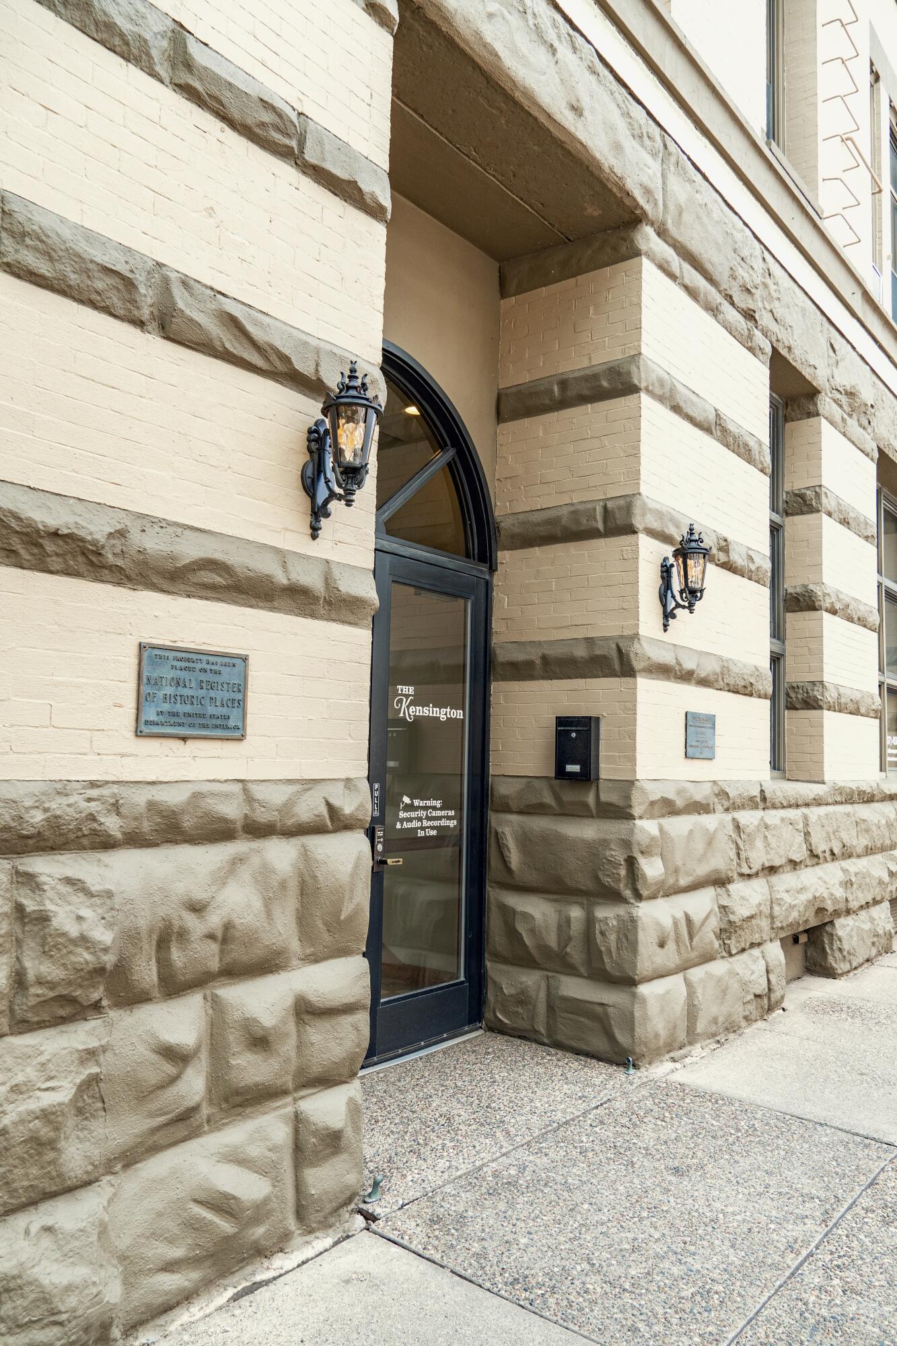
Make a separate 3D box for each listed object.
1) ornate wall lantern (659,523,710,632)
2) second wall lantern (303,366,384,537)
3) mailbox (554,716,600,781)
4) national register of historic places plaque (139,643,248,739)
[{"bbox_3d":[1.250,-0.499,5.299,0.272,0.566,0.203,-2,-6,38],"label":"ornate wall lantern"},{"bbox_3d":[-0.340,-0.720,3.246,0.272,0.566,0.203,-2,-6,38],"label":"second wall lantern"},{"bbox_3d":[0.672,0.394,5.245,0.214,0.326,0.086,-2,-6,38],"label":"mailbox"},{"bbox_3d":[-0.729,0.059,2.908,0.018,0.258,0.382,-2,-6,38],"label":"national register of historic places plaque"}]

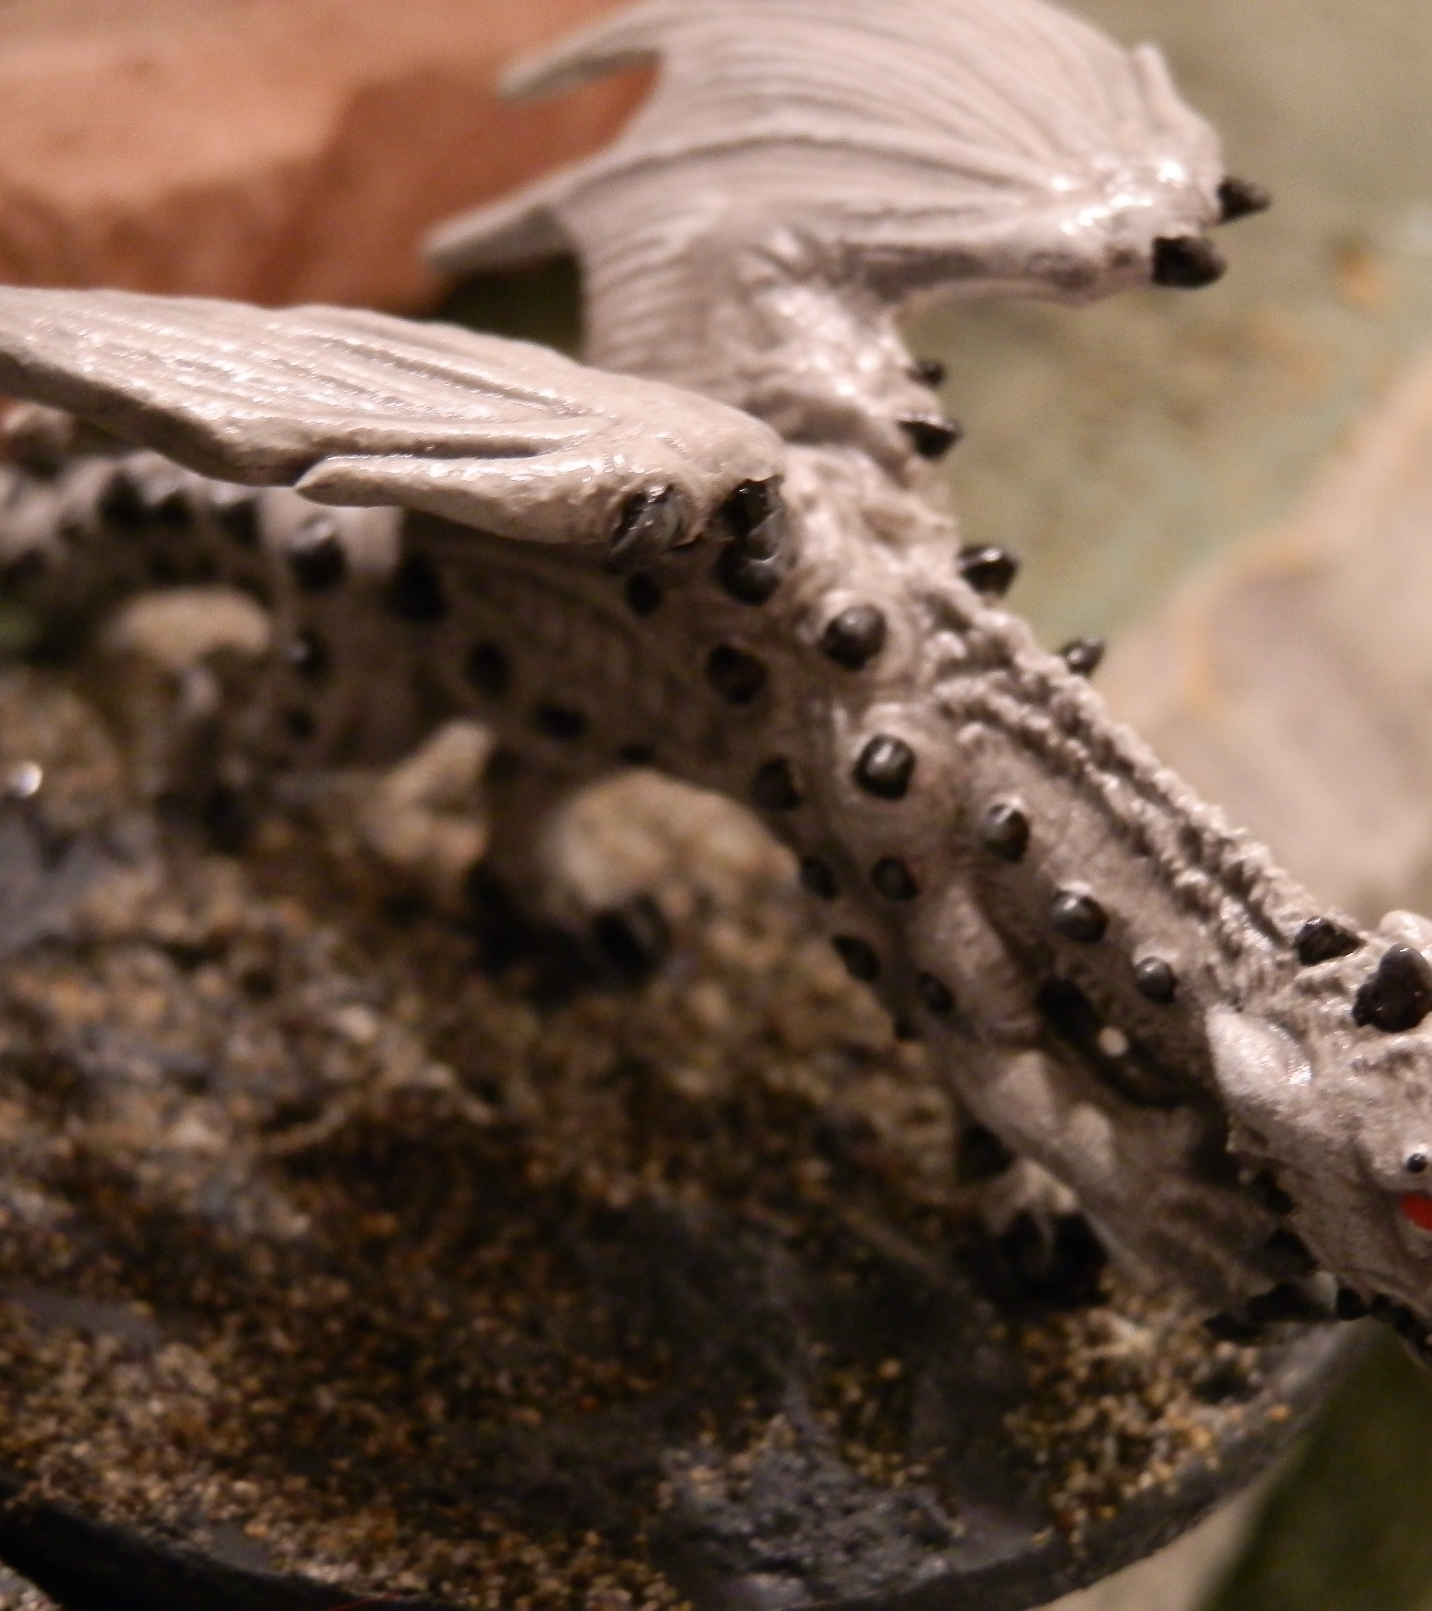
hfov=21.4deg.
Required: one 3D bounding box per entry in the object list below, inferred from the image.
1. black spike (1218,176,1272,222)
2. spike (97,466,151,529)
[{"bbox_3d":[0.016,-0.018,0.115,0.002,0.001,0.001,12,34,15],"label":"black spike"},{"bbox_3d":[-0.025,-0.013,0.158,0.002,0.003,0.002,27,61,29],"label":"spike"}]

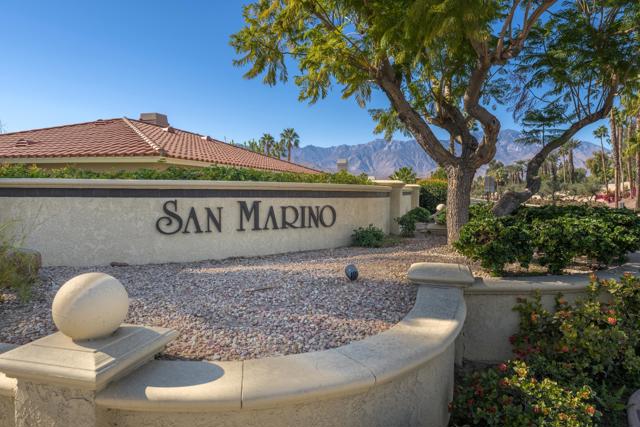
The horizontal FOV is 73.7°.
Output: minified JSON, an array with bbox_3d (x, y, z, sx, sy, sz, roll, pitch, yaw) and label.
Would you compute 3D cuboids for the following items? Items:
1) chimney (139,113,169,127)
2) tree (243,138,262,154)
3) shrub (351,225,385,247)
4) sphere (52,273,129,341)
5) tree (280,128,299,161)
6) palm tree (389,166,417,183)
[{"bbox_3d":[-7.917,-4.388,20.350,0.950,0.900,0.900,1,2,18],"label":"chimney"},{"bbox_3d":[-8.650,-4.923,54.854,3.200,9.130,3.200,0,2,0],"label":"tree"},{"bbox_3d":[0.837,0.388,7.520,0.600,0.400,0.550,0,2,0],"label":"shrub"},{"bbox_3d":[-1.206,0.492,2.259,0.355,0.350,0.355,0,2,0],"label":"sphere"},{"bbox_3d":[-4.258,-6.410,61.803,2.900,11.580,2.900,0,2,0],"label":"tree"},{"bbox_3d":[6.826,-1.687,34.961,2.400,4.150,2.400,0,2,0],"label":"palm tree"}]

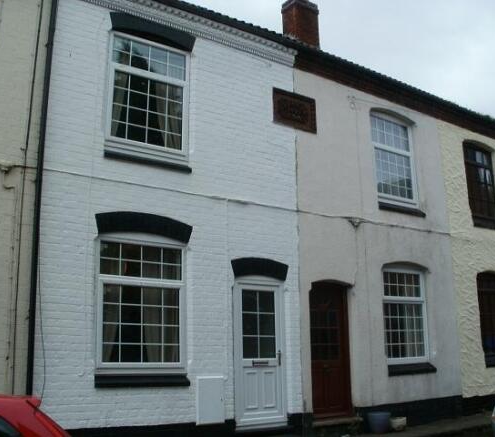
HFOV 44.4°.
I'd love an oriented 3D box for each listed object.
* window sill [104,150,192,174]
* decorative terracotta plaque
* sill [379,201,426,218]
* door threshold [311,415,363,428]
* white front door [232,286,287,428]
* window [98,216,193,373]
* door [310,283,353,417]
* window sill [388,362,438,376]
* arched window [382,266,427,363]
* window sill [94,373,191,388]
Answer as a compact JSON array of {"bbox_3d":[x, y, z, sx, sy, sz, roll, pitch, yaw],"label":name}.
[{"bbox_3d":[-1.259,-0.695,7.651,1.204,0.132,0.140,8,-14,-34],"label":"window sill"},{"bbox_3d":[0.716,-1.632,9.260,0.843,0.575,0.050,8,-14,-34],"label":"decorative terracotta plaque"},{"bbox_3d":[2.578,-0.135,10.269,1.160,0.149,0.140,8,-14,-34],"label":"sill"},{"bbox_3d":[1.233,2.896,8.711,0.988,0.117,0.240,8,-14,-34],"label":"door threshold"},{"bbox_3d":[0.158,1.793,8.208,0.880,1.992,0.080,8,-14,-34],"label":"white front door"},{"bbox_3d":[-1.270,0.891,7.348,1.305,1.938,0.120,8,-14,-34],"label":"window"},{"bbox_3d":[1.186,1.921,8.989,0.862,1.984,0.080,8,-14,-34],"label":"door"},{"bbox_3d":[2.605,2.425,9.730,1.160,0.167,0.140,8,-14,-34],"label":"window sill"},{"bbox_3d":[2.569,1.550,10.020,1.148,1.645,0.100,8,-14,-34],"label":"arched window"},{"bbox_3d":[-1.232,1.908,7.103,1.204,0.139,0.140,8,-14,-34],"label":"window sill"}]

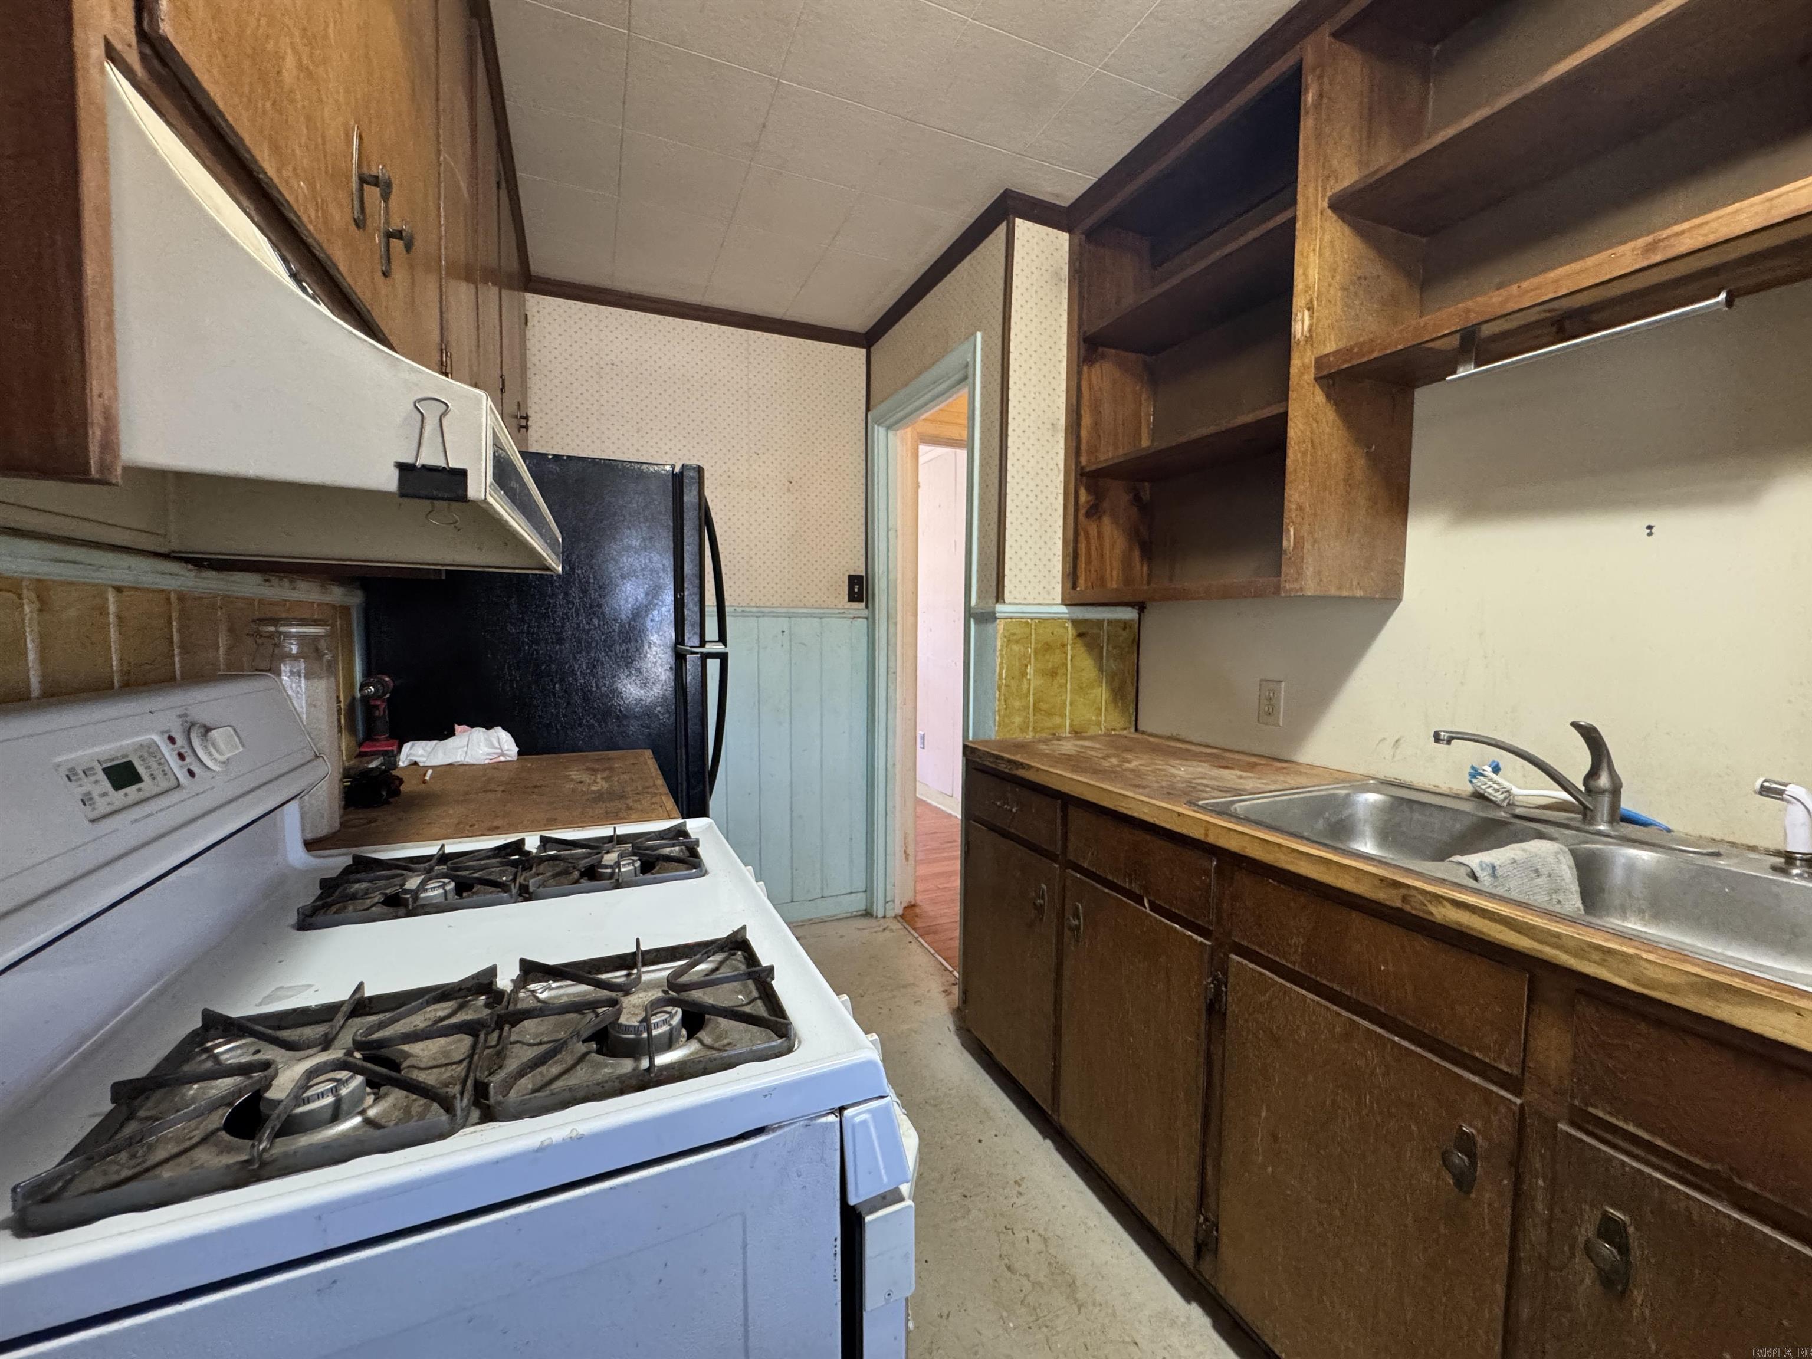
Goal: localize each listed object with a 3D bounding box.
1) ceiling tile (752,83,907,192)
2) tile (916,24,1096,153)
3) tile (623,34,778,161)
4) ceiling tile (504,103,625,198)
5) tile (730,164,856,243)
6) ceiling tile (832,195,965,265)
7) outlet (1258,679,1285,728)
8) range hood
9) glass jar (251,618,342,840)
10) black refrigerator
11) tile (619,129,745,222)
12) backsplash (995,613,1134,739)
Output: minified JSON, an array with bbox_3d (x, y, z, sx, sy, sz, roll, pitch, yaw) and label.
[{"bbox_3d":[-0.196,-1.316,1.785,0.305,0.014,0.305,-1,4,-23],"label":"ceiling tile"},{"bbox_3d":[0.205,-1.302,1.627,0.305,0.014,0.305,-1,4,-23],"label":"tile"},{"bbox_3d":[-0.475,-1.310,1.664,0.305,0.014,0.305,-1,4,-23],"label":"tile"},{"bbox_3d":[-0.872,-1.355,1.877,0.265,0.014,0.307,-1,4,-23],"label":"ceiling tile"},{"bbox_3d":[-0.325,-1.364,2.118,0.307,0.014,0.312,-1,4,-23],"label":"tile"},{"bbox_3d":[-0.037,-1.341,2.185,0.305,0.014,0.305,-1,4,-23],"label":"ceiling tile"},{"bbox_3d":[0.916,0.060,1.845,0.010,0.116,0.073,-1,4,-23],"label":"outlet"},{"bbox_3d":[-0.637,-0.263,0.749,0.470,0.240,0.750,-1,4,-24],"label":"range hood"},{"bbox_3d":[-0.893,0.069,1.070,0.093,0.307,0.094,-1,4,-23],"label":"glass jar"},{"bbox_3d":[-0.993,0.239,2.149,0.792,1.596,0.760,-1,4,-23],"label":"black refrigerator"},{"bbox_3d":[-0.596,-1.330,1.943,0.305,0.014,0.305,-1,4,-23],"label":"tile"},{"bbox_3d":[0.491,-0.009,2.185,0.509,0.352,0.012,-1,4,-23],"label":"backsplash"}]

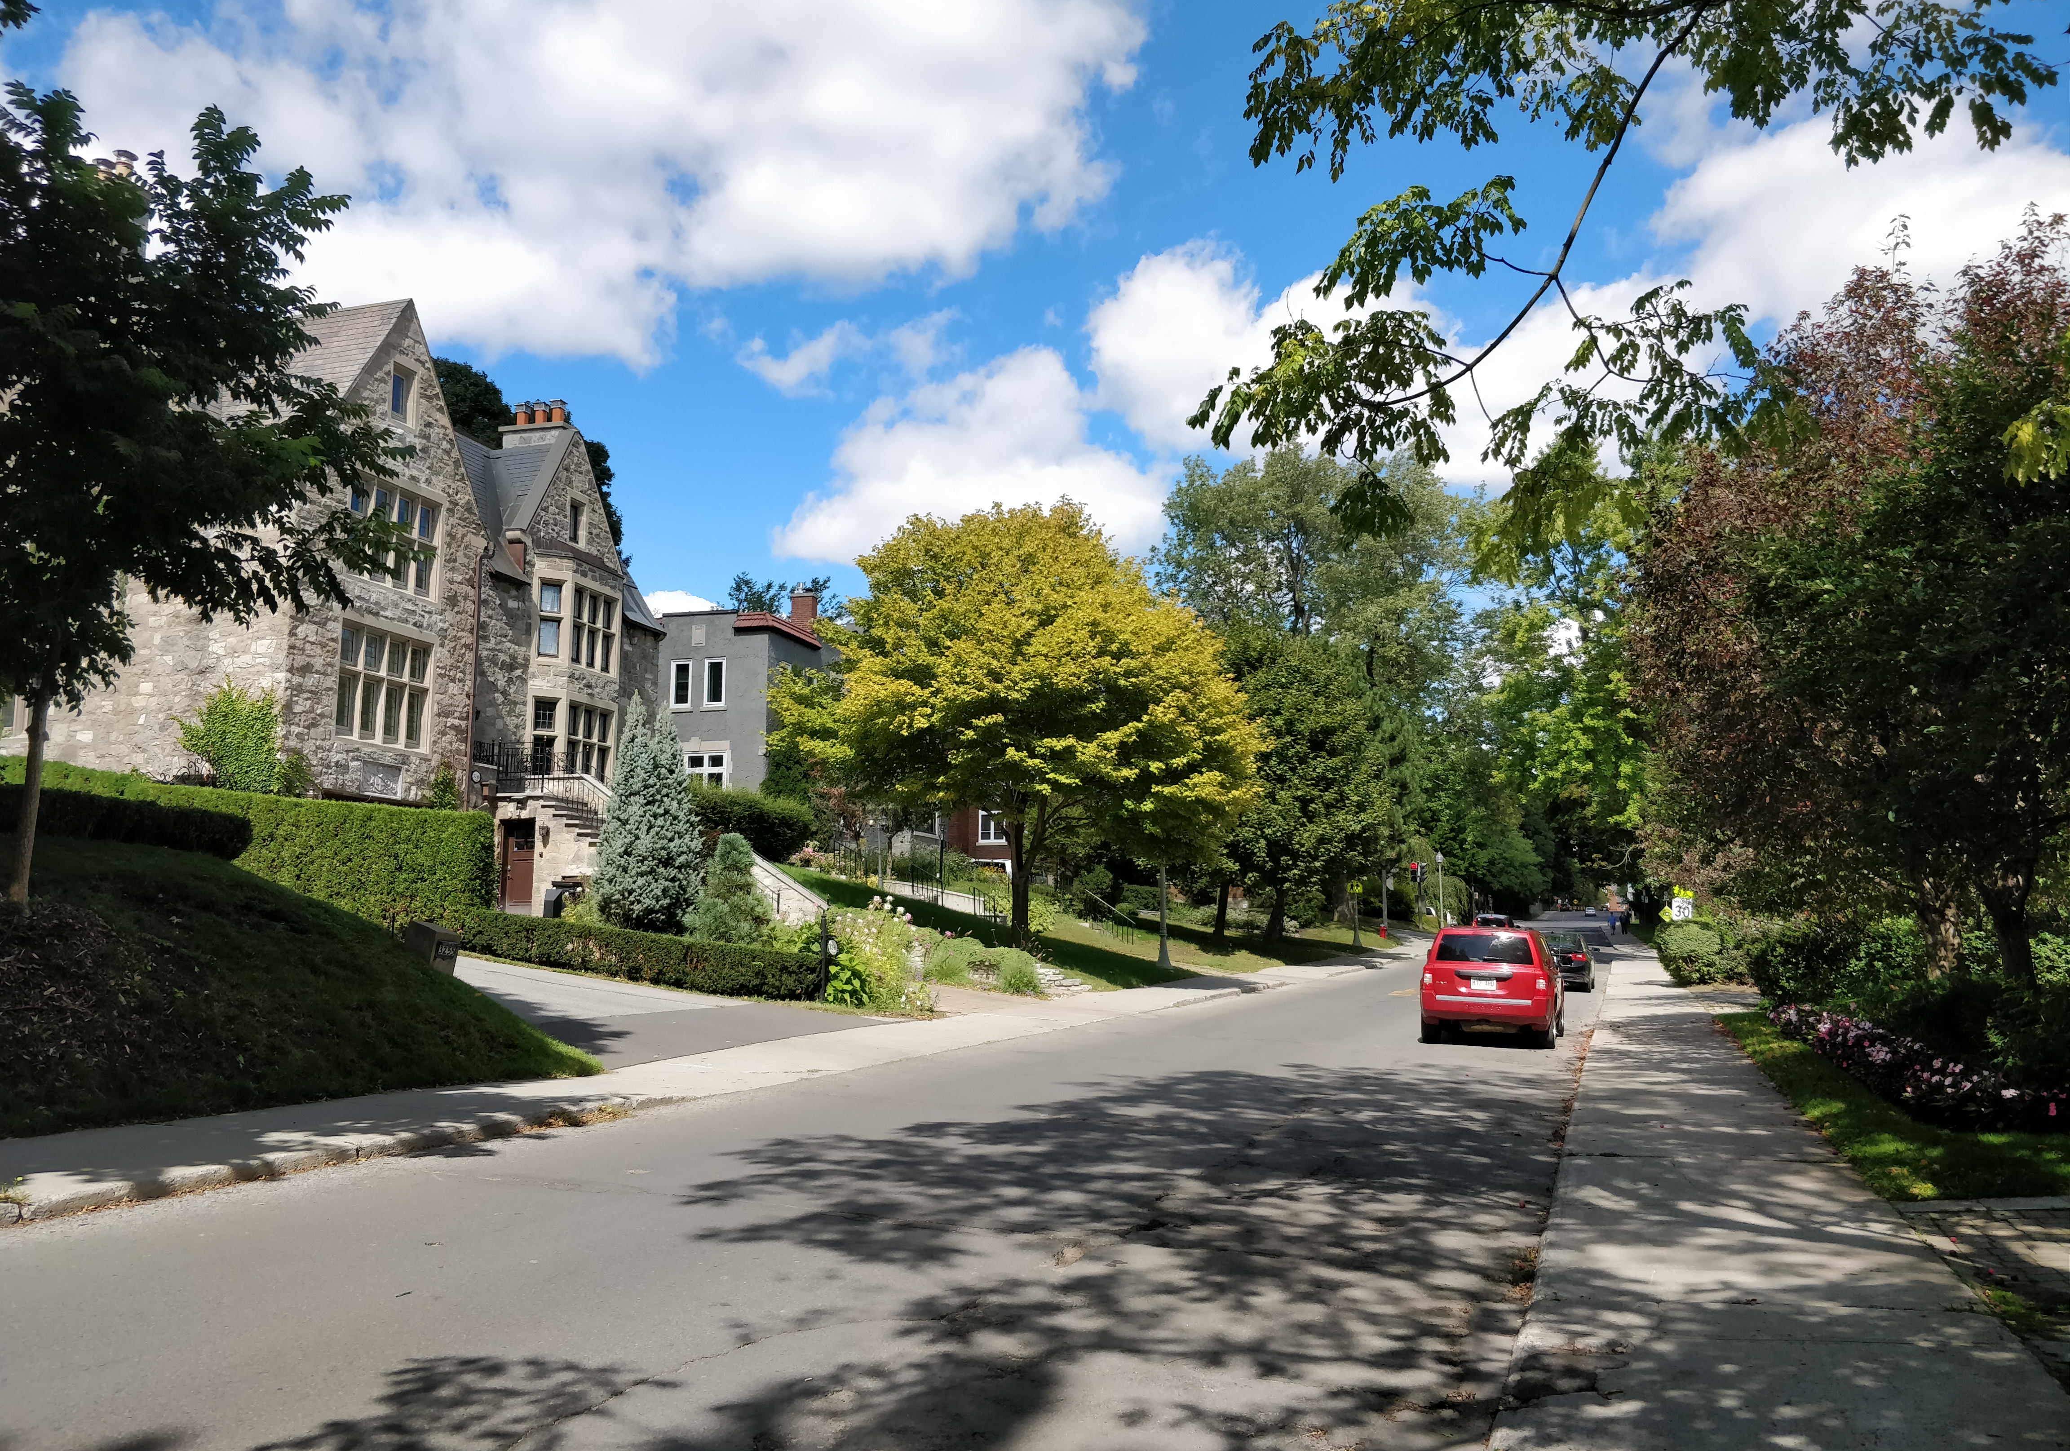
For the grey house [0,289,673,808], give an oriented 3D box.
[{"bbox_3d":[-15.866,-2.173,33.159,10.500,10.400,12.900,-3,-9,19],"label":"grey house"}]

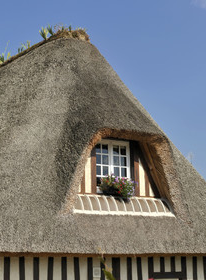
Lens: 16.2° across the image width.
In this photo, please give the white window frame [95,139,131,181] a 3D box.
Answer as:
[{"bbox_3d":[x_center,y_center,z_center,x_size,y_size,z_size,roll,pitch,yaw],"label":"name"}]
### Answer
[{"bbox_3d":[0.197,0.583,16.400,1.000,1.130,0.140,6,-13,-31],"label":"white window frame"}]

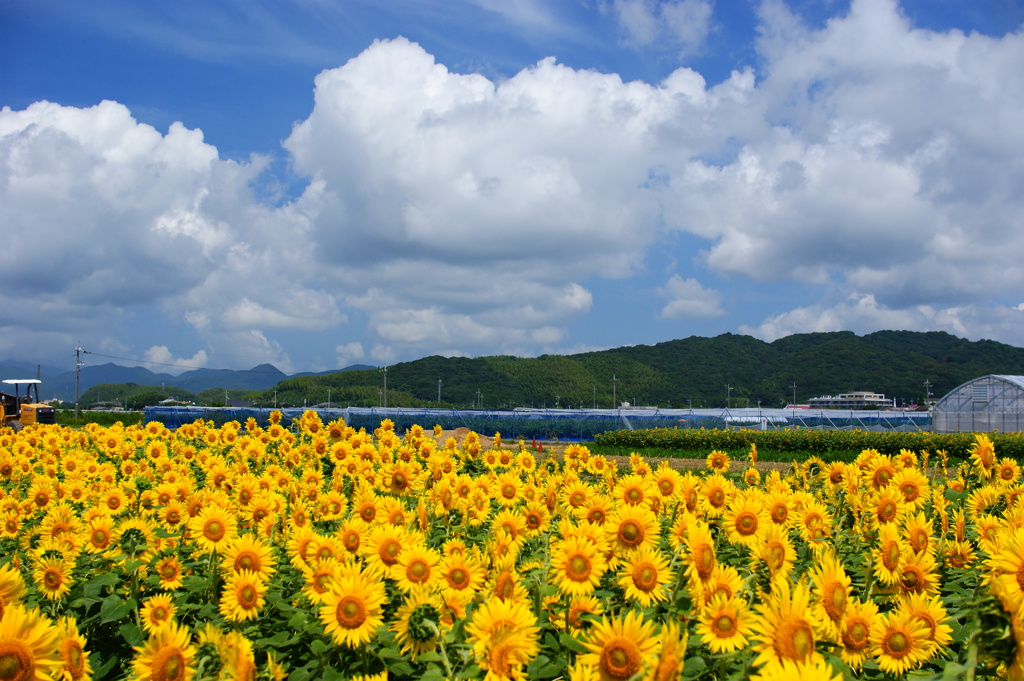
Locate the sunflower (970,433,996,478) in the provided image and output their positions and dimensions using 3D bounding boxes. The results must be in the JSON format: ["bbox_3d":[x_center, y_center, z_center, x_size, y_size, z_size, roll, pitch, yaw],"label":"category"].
[{"bbox_3d":[2.171,0.526,5.900,0.190,0.205,0.075,3,-4,-42],"label":"sunflower"}]

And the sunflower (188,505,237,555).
[{"bbox_3d":[-1.290,0.814,5.510,0.210,0.210,0.070,1,-10,-19],"label":"sunflower"}]

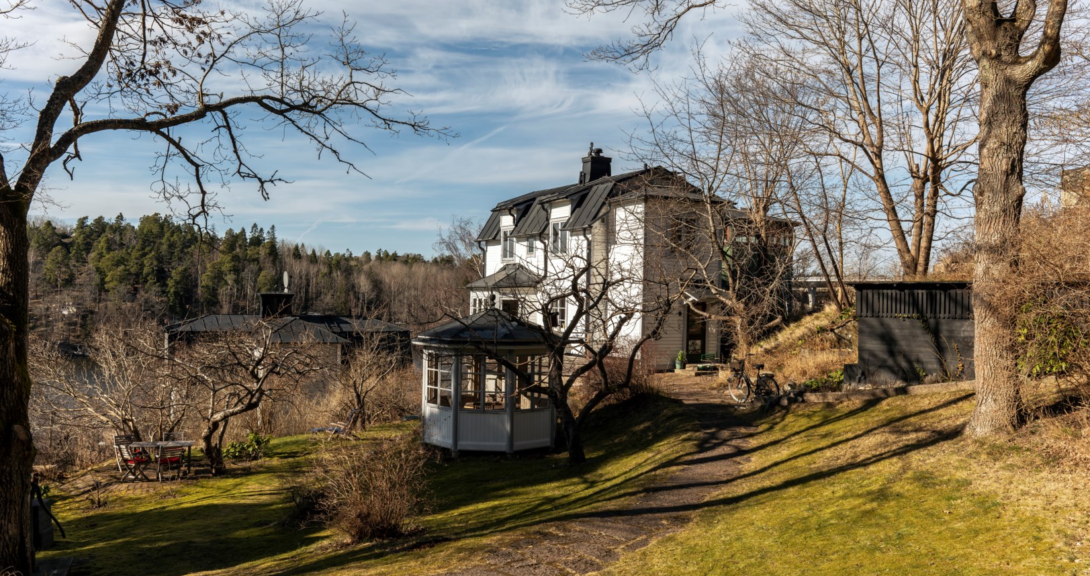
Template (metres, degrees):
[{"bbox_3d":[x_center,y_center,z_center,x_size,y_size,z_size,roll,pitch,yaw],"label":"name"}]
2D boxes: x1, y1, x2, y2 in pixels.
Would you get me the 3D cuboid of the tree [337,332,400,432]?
[{"bbox_3d":[-5.123,2.778,24.800,1.845,2.841,1.850,1,-1,-12],"label":"tree"}]

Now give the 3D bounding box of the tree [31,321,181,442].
[{"bbox_3d":[-11.814,2.577,22.800,4.033,3.390,3.400,1,-1,-27],"label":"tree"}]

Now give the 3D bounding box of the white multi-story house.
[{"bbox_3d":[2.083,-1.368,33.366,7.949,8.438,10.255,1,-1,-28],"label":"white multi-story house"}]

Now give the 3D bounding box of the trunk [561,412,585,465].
[{"bbox_3d":[0.552,2.892,16.400,0.462,1.055,0.420,1,-1,2],"label":"trunk"}]

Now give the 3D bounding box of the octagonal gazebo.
[{"bbox_3d":[-1.270,1.928,18.836,3.250,3.079,3.250,1,-1,-6],"label":"octagonal gazebo"}]

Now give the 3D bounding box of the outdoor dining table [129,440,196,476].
[{"bbox_3d":[-9.630,4.298,21.297,1.550,0.730,0.750,1,-1,-9],"label":"outdoor dining table"}]

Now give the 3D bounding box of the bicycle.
[{"bbox_3d":[4.919,2.171,20.100,1.750,1.100,0.580,1,-1,-37],"label":"bicycle"}]

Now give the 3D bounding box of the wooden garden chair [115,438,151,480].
[{"bbox_3d":[-10.108,4.221,20.800,0.550,0.950,0.620,1,-1,37],"label":"wooden garden chair"}]

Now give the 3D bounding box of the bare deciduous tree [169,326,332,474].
[{"bbox_3d":[-7.244,2.748,20.800,4.014,3.636,3.400,1,-1,-19],"label":"bare deciduous tree"}]

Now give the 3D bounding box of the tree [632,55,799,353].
[{"bbox_3d":[5.038,-2.474,25.000,4.925,8.791,4.400,1,-1,11],"label":"tree"}]

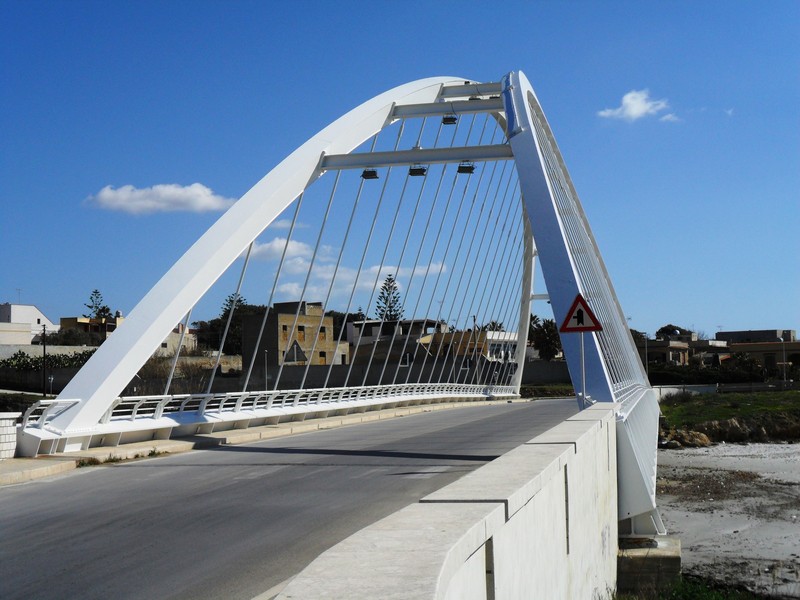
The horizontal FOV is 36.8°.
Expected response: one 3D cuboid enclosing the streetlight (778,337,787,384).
[{"bbox_3d":[43.900,7.350,138.000,0.700,6.200,0.250,0,-4,-18],"label":"streetlight"}]

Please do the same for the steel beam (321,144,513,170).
[{"bbox_3d":[0.545,-4.710,39.350,6.400,0.420,0.300,-2,-4,12],"label":"steel beam"}]

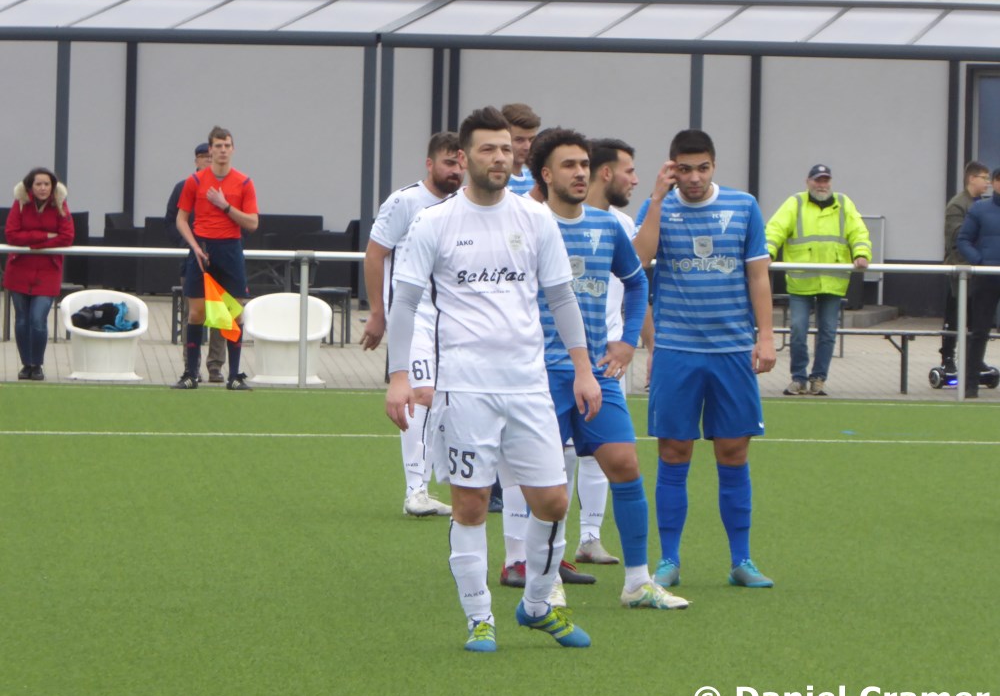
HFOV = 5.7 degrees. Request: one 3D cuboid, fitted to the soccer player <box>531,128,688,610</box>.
[{"bbox_3d":[0.395,0.067,37.174,0.540,1.762,0.420,1,1,-30],"label":"soccer player"}]

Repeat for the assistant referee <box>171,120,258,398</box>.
[{"bbox_3d":[-2.038,-0.650,71.814,0.600,1.874,0.400,1,1,-3],"label":"assistant referee"}]

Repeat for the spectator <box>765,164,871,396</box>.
[{"bbox_3d":[2.360,-0.511,74.517,0.760,1.699,0.450,1,1,-8],"label":"spectator"}]

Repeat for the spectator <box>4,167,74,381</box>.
[{"bbox_3d":[-3.392,-0.550,73.826,0.500,1.543,0.420,1,1,-8],"label":"spectator"}]

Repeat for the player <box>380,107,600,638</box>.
[{"bbox_3d":[-0.022,0.095,33.708,0.640,1.808,0.460,1,1,-18],"label":"player"}]

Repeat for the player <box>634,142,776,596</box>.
[{"bbox_3d":[0.802,0.033,39.303,0.550,1.773,0.400,1,1,-8],"label":"player"}]

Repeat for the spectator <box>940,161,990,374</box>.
[{"bbox_3d":[3.606,-0.622,77.486,0.360,1.639,0.450,2,1,42],"label":"spectator"}]

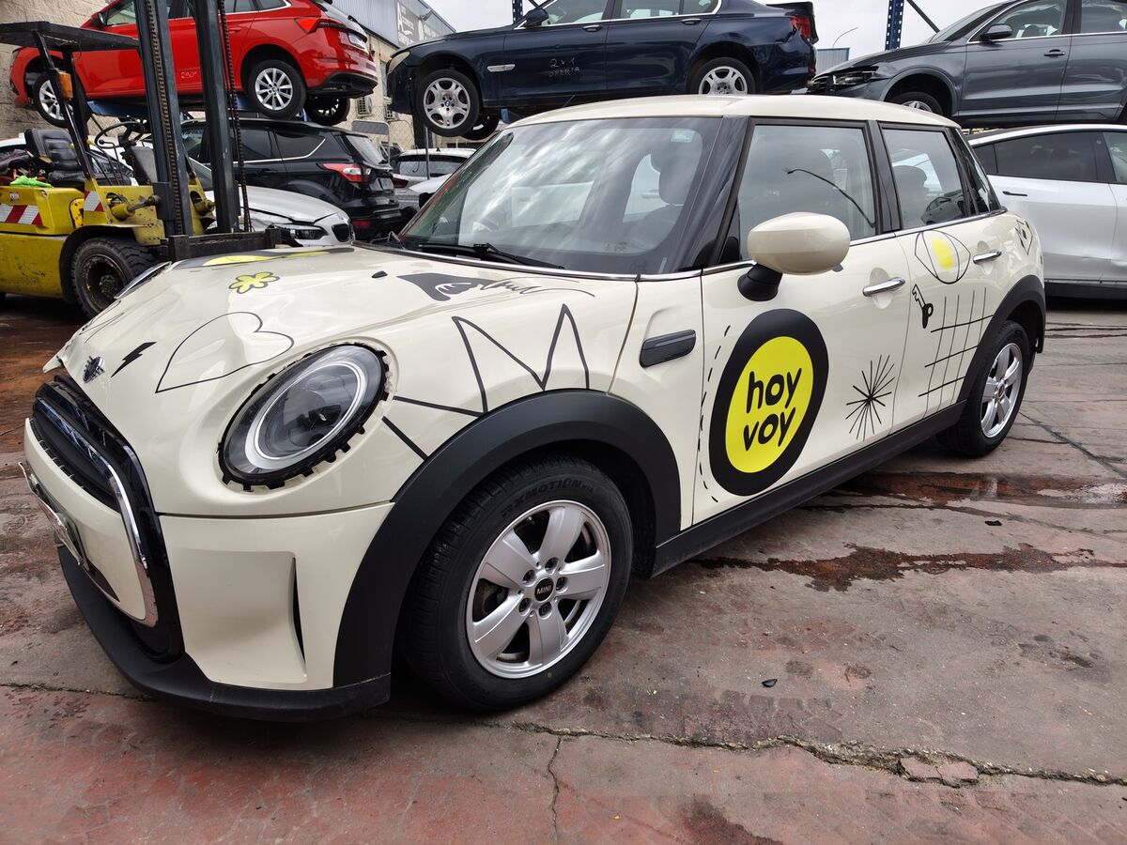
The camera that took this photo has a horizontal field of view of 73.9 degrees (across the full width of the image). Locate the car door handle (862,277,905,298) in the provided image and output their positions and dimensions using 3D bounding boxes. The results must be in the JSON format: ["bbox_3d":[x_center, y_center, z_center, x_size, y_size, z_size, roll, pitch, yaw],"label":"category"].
[{"bbox_3d":[0.986,-0.419,2.308,0.255,0.040,0.050,-15,24,-38],"label":"car door handle"}]

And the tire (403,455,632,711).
[{"bbox_3d":[-0.095,0.349,1.725,0.605,0.605,0.180,-15,24,-39],"label":"tire"}]

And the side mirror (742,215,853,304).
[{"bbox_3d":[0.591,-0.432,1.925,0.200,0.215,0.220,-15,24,-38],"label":"side mirror"}]

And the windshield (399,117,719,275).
[{"bbox_3d":[-0.082,-0.757,2.413,1.370,0.130,0.640,21,70,46],"label":"windshield"}]

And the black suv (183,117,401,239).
[{"bbox_3d":[-4.519,-3.307,10.665,4.530,1.690,1.850,4,19,10],"label":"black suv"}]

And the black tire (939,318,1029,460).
[{"bbox_3d":[1.856,-0.161,3.313,0.605,0.605,0.180,-15,24,-38],"label":"black tire"}]

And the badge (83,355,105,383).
[{"bbox_3d":[-1.085,-0.124,1.723,0.140,0.060,0.015,21,-8,46],"label":"badge"}]

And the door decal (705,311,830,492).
[{"bbox_3d":[0.589,-0.049,2.111,0.550,0.540,0.040,-15,24,-38],"label":"door decal"}]

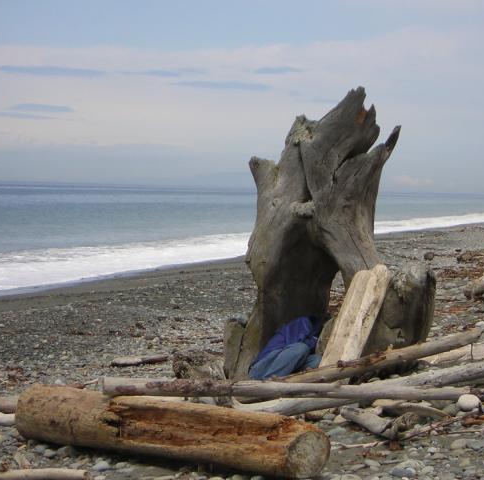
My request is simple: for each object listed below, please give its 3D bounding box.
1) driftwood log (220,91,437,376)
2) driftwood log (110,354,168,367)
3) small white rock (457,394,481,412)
[{"bbox_3d":[0.727,-0.053,16.400,1.620,2.280,1.350,2,1,6],"label":"driftwood log"},{"bbox_3d":[-0.893,1.053,17.400,0.570,0.060,0.080,1,2,-22],"label":"driftwood log"},{"bbox_3d":[1.569,1.130,13.800,0.155,0.120,0.145,1,1,0],"label":"small white rock"}]

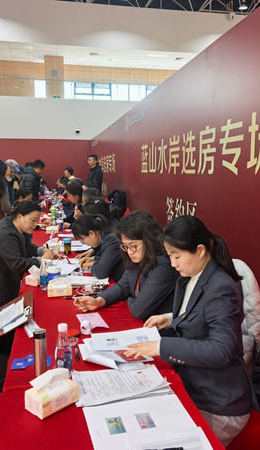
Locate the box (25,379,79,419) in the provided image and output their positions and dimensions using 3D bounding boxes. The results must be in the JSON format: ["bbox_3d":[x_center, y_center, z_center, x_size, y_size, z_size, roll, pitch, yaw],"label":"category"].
[{"bbox_3d":[-0.239,0.544,1.316,0.152,0.060,0.082,-7,10,-43],"label":"box"}]

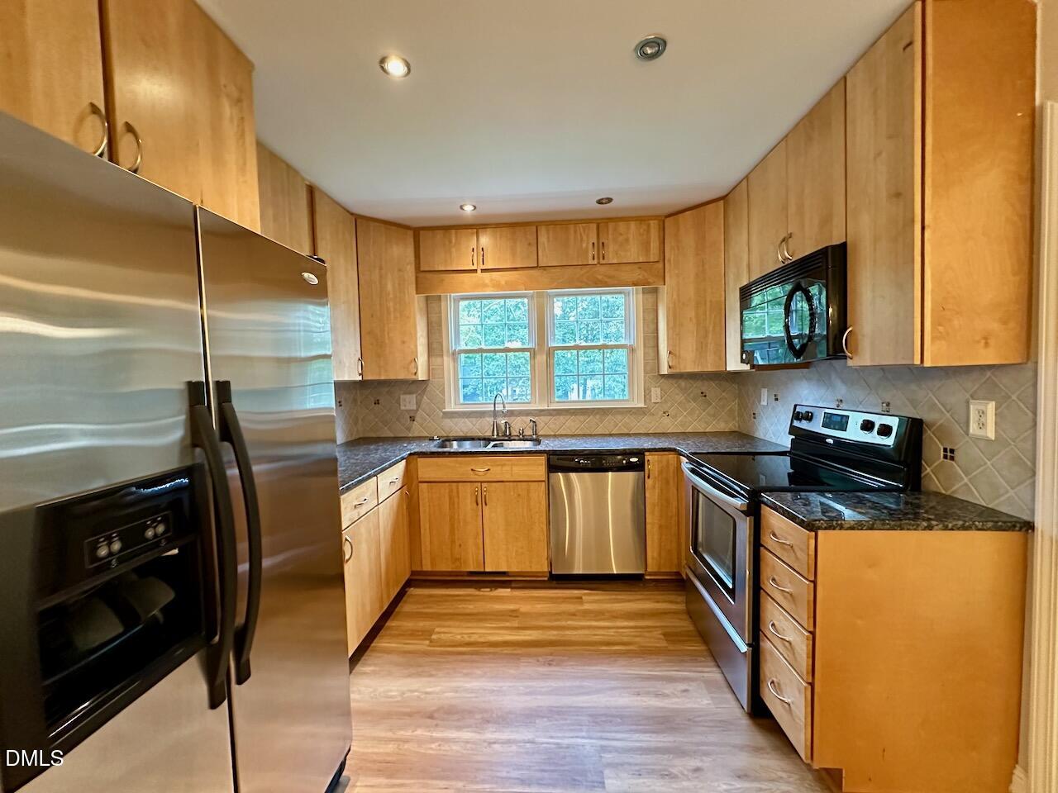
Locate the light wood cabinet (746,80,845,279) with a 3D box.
[{"bbox_3d":[1.350,-0.887,1.953,0.319,0.614,0.766,-1,2,3],"label":"light wood cabinet"}]

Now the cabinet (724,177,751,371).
[{"bbox_3d":[1.385,-0.685,2.507,0.319,1.067,0.324,-1,2,3],"label":"cabinet"}]

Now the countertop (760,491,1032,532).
[{"bbox_3d":[1.187,0.386,1.443,0.643,0.039,0.300,-1,2,3],"label":"countertop"}]

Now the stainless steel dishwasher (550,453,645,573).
[{"bbox_3d":[0.458,0.772,3.034,0.612,0.821,0.607,-1,2,3],"label":"stainless steel dishwasher"}]

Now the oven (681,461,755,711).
[{"bbox_3d":[1.183,0.789,1.996,0.688,0.904,0.754,-1,2,3],"label":"oven"}]

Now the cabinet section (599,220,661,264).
[{"bbox_3d":[0.705,-1.074,3.116,0.413,0.289,0.305,-1,3,3],"label":"cabinet section"}]

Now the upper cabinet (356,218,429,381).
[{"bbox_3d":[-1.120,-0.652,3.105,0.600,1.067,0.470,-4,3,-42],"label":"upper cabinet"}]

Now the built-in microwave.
[{"bbox_3d":[1.319,-0.373,1.950,0.400,0.425,0.745,-1,3,3],"label":"built-in microwave"}]

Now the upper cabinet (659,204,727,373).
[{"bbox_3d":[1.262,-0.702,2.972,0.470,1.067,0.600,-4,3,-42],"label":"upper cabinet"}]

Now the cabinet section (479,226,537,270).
[{"bbox_3d":[-0.136,-1.052,3.158,0.410,0.289,0.305,-1,3,3],"label":"cabinet section"}]

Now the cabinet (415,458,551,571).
[{"bbox_3d":[-0.279,0.783,3.089,0.846,0.819,0.617,-1,2,3],"label":"cabinet"}]

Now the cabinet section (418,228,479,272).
[{"bbox_3d":[-0.561,-1.041,3.179,0.411,0.290,0.305,-1,3,3],"label":"cabinet section"}]

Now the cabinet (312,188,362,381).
[{"bbox_3d":[-1.284,-0.626,2.579,0.291,1.067,0.481,-1,2,3],"label":"cabinet"}]

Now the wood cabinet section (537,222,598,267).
[{"bbox_3d":[0.279,-1.061,3.137,0.415,0.292,0.305,-1,3,3],"label":"wood cabinet section"}]

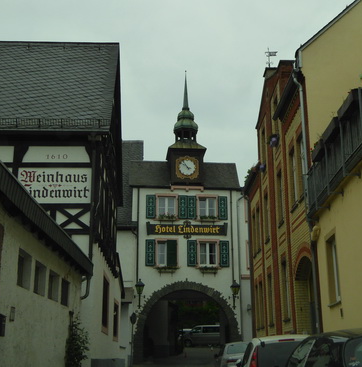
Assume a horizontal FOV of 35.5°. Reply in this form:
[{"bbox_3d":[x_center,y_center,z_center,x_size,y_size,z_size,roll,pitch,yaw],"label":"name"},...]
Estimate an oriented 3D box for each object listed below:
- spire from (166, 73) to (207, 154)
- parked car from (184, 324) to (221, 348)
[{"bbox_3d":[0.326,-4.280,34.349,2.200,5.600,2.150,1,-16,-5],"label":"spire"},{"bbox_3d":[2.258,13.818,51.119,4.850,1.893,1.900,0,-16,0],"label":"parked car"}]

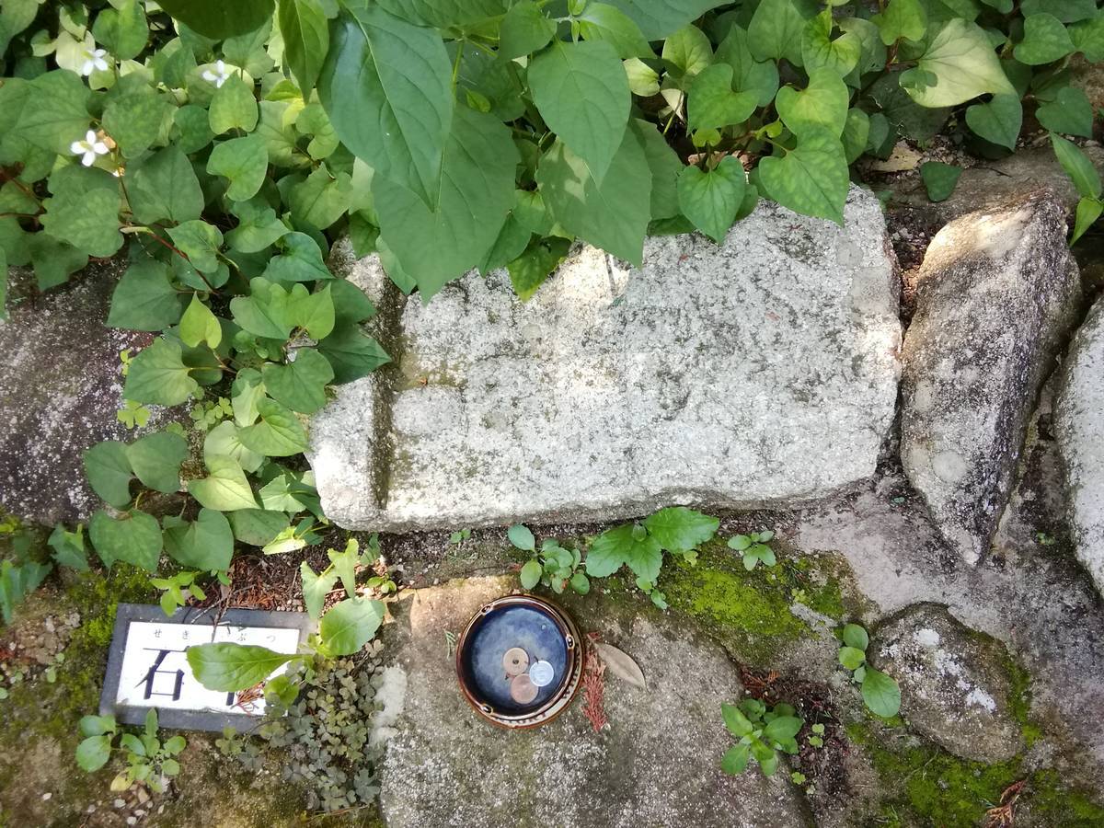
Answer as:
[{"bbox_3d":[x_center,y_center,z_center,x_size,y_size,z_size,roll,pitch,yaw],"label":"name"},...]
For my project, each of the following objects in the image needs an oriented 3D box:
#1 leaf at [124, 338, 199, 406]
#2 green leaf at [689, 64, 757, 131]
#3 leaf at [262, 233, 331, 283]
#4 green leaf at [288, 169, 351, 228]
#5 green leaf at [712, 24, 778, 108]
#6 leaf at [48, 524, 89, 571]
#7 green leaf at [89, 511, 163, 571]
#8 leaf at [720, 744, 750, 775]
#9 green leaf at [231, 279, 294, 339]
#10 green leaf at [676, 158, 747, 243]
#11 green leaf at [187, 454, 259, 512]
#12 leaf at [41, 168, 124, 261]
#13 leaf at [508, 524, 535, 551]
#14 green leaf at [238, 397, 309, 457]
[{"bbox_3d":[-0.351,-0.032,0.733,0.061,0.016,0.063,-28,90,-17],"label":"leaf"},{"bbox_3d":[0.146,-0.271,0.710,0.066,0.015,0.062,-40,76,7],"label":"green leaf"},{"bbox_3d":[-0.218,-0.135,0.715,0.057,0.018,0.050,31,84,7],"label":"leaf"},{"bbox_3d":[-0.216,-0.201,0.775,0.053,0.015,0.064,31,82,-2],"label":"green leaf"},{"bbox_3d":[0.165,-0.297,0.710,0.059,0.014,0.071,2,89,11],"label":"green leaf"},{"bbox_3d":[-0.434,0.120,0.745,0.032,0.012,0.046,-27,79,-3],"label":"leaf"},{"bbox_3d":[-0.369,0.110,0.720,0.057,0.013,0.064,-13,77,-11],"label":"green leaf"},{"bbox_3d":[0.142,0.271,0.650,0.017,0.007,0.028,36,83,9],"label":"leaf"},{"bbox_3d":[-0.261,-0.095,0.745,0.064,0.013,0.048,42,82,4],"label":"green leaf"},{"bbox_3d":[0.133,-0.176,0.685,0.055,0.015,0.071,-6,92,12],"label":"green leaf"},{"bbox_3d":[-0.289,0.061,0.725,0.068,0.014,0.050,33,83,5],"label":"green leaf"},{"bbox_3d":[-0.431,-0.185,0.760,0.072,0.017,0.086,-7,82,-4],"label":"leaf"},{"bbox_3d":[-0.026,0.108,0.720,0.032,0.006,0.017,41,82,8],"label":"leaf"},{"bbox_3d":[-0.242,0.012,0.720,0.064,0.015,0.045,35,83,5],"label":"green leaf"}]

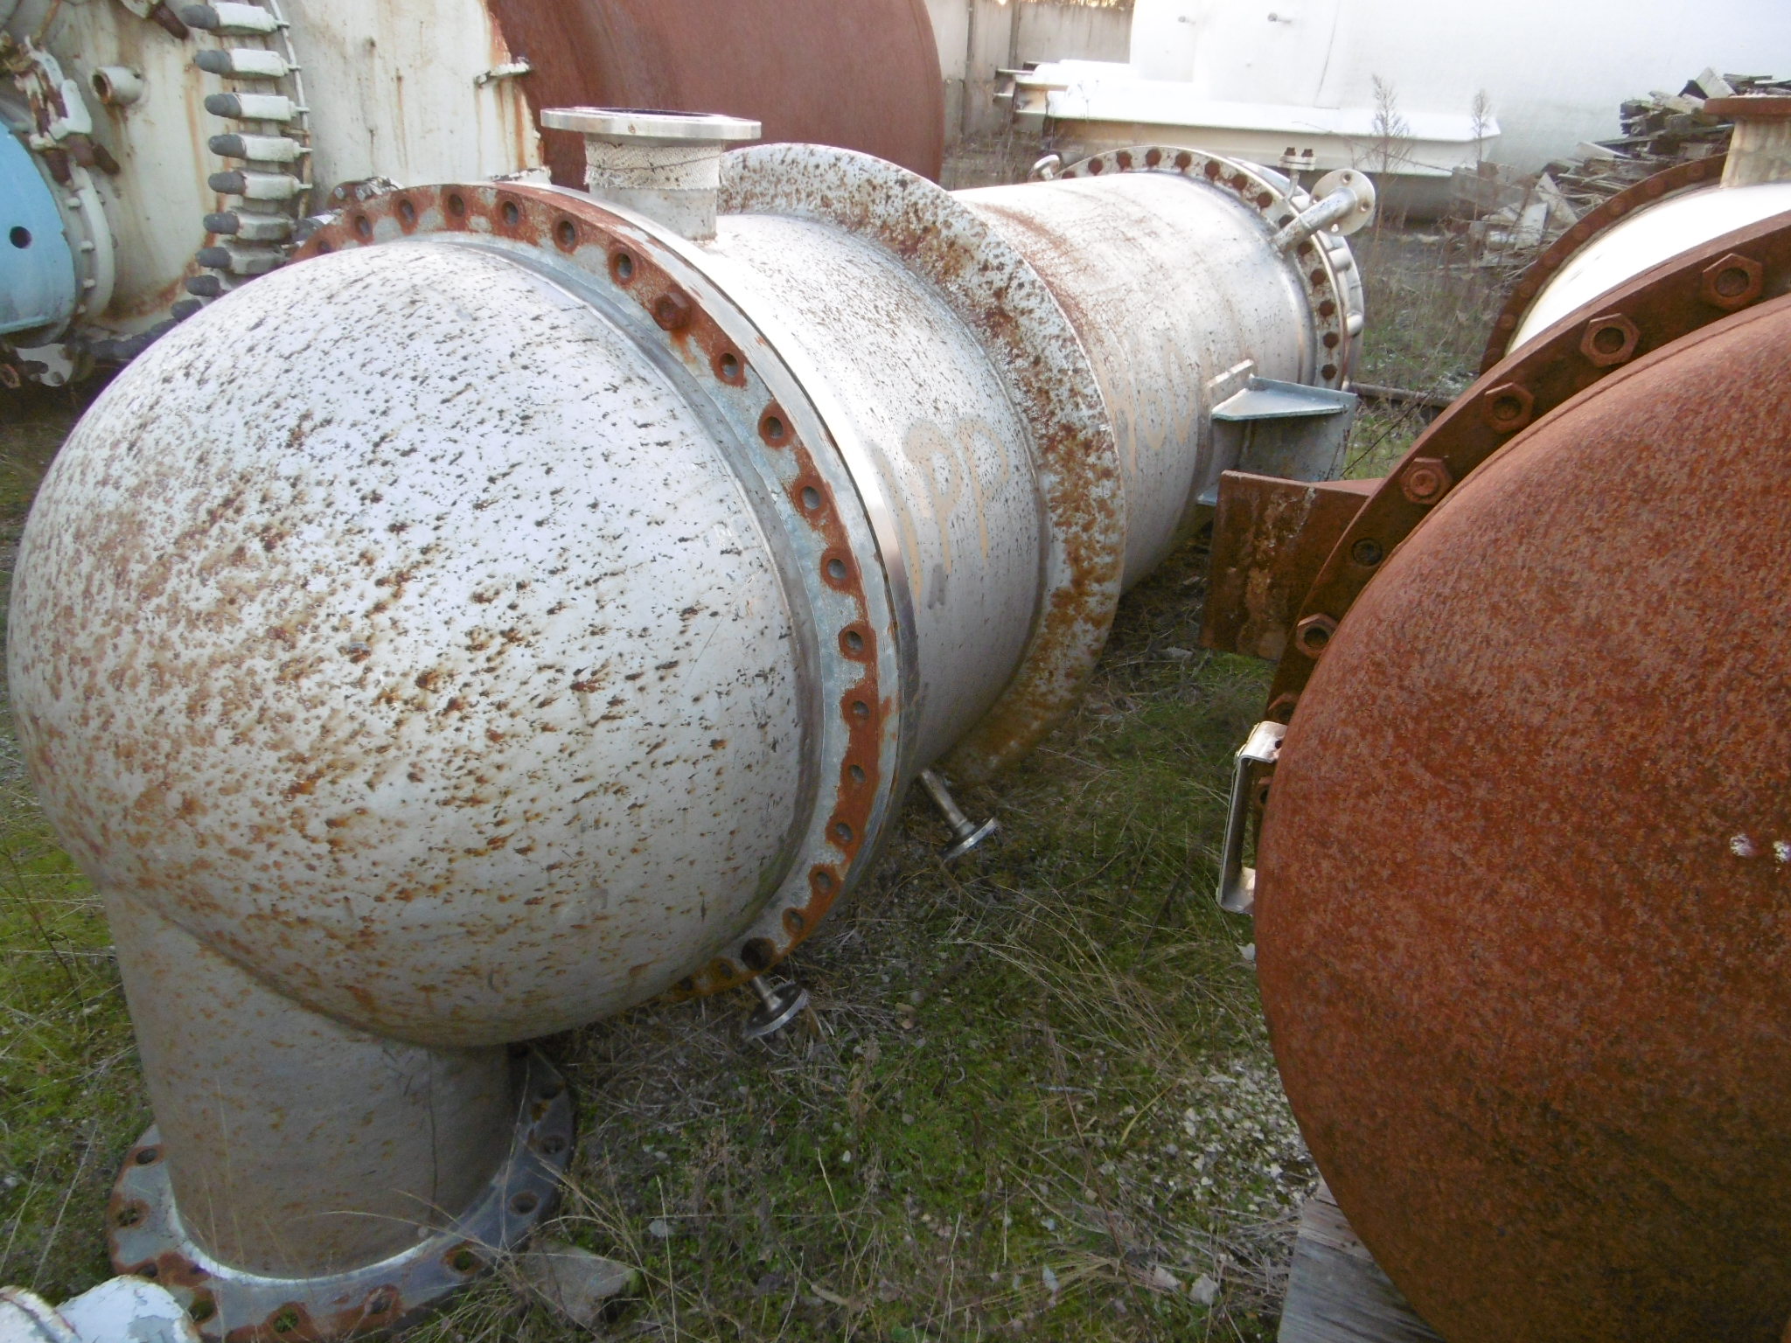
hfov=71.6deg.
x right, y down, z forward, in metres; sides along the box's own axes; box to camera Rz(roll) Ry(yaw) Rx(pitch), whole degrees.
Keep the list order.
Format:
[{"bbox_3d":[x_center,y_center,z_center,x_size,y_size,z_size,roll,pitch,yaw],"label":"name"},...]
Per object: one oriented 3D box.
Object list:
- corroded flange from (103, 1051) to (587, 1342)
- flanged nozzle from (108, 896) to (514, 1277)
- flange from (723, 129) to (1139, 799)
[{"bbox_3d":[-0.718,0.651,1.655,0.567,0.042,0.567,16,27,25],"label":"corroded flange"},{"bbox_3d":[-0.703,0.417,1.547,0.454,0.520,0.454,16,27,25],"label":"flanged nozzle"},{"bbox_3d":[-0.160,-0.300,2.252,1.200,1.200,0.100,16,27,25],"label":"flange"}]

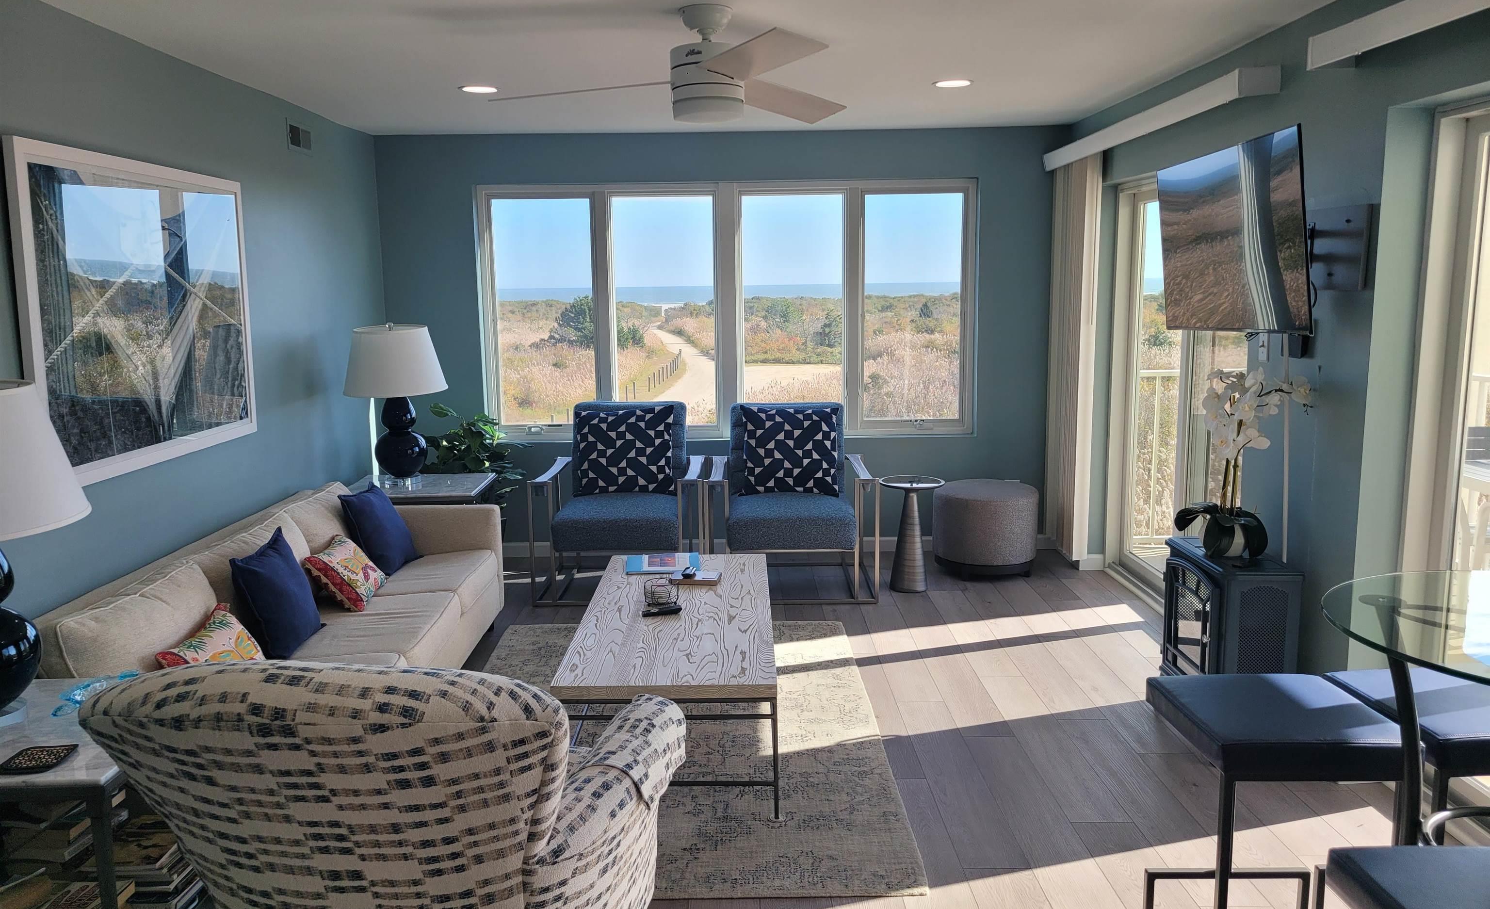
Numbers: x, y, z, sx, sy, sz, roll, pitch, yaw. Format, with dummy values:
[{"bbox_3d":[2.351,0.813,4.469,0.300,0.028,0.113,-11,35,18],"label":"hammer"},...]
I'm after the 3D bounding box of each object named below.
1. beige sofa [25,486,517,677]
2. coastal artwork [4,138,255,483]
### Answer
[{"bbox_3d":[-1.518,0.607,3.950,0.849,0.721,2.359,-1,9,0],"label":"beige sofa"},{"bbox_3d":[-1.962,-0.464,3.726,0.040,0.982,1.392,-1,9,0],"label":"coastal artwork"}]

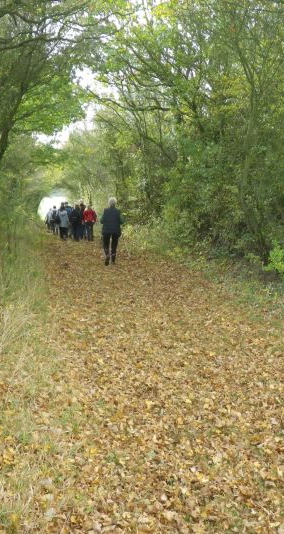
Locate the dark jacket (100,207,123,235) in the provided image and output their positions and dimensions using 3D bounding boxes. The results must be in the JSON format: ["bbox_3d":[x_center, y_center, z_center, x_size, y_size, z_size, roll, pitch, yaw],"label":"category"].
[{"bbox_3d":[-0.746,-1.137,17.250,0.580,0.680,0.350,-1,5,-5],"label":"dark jacket"}]

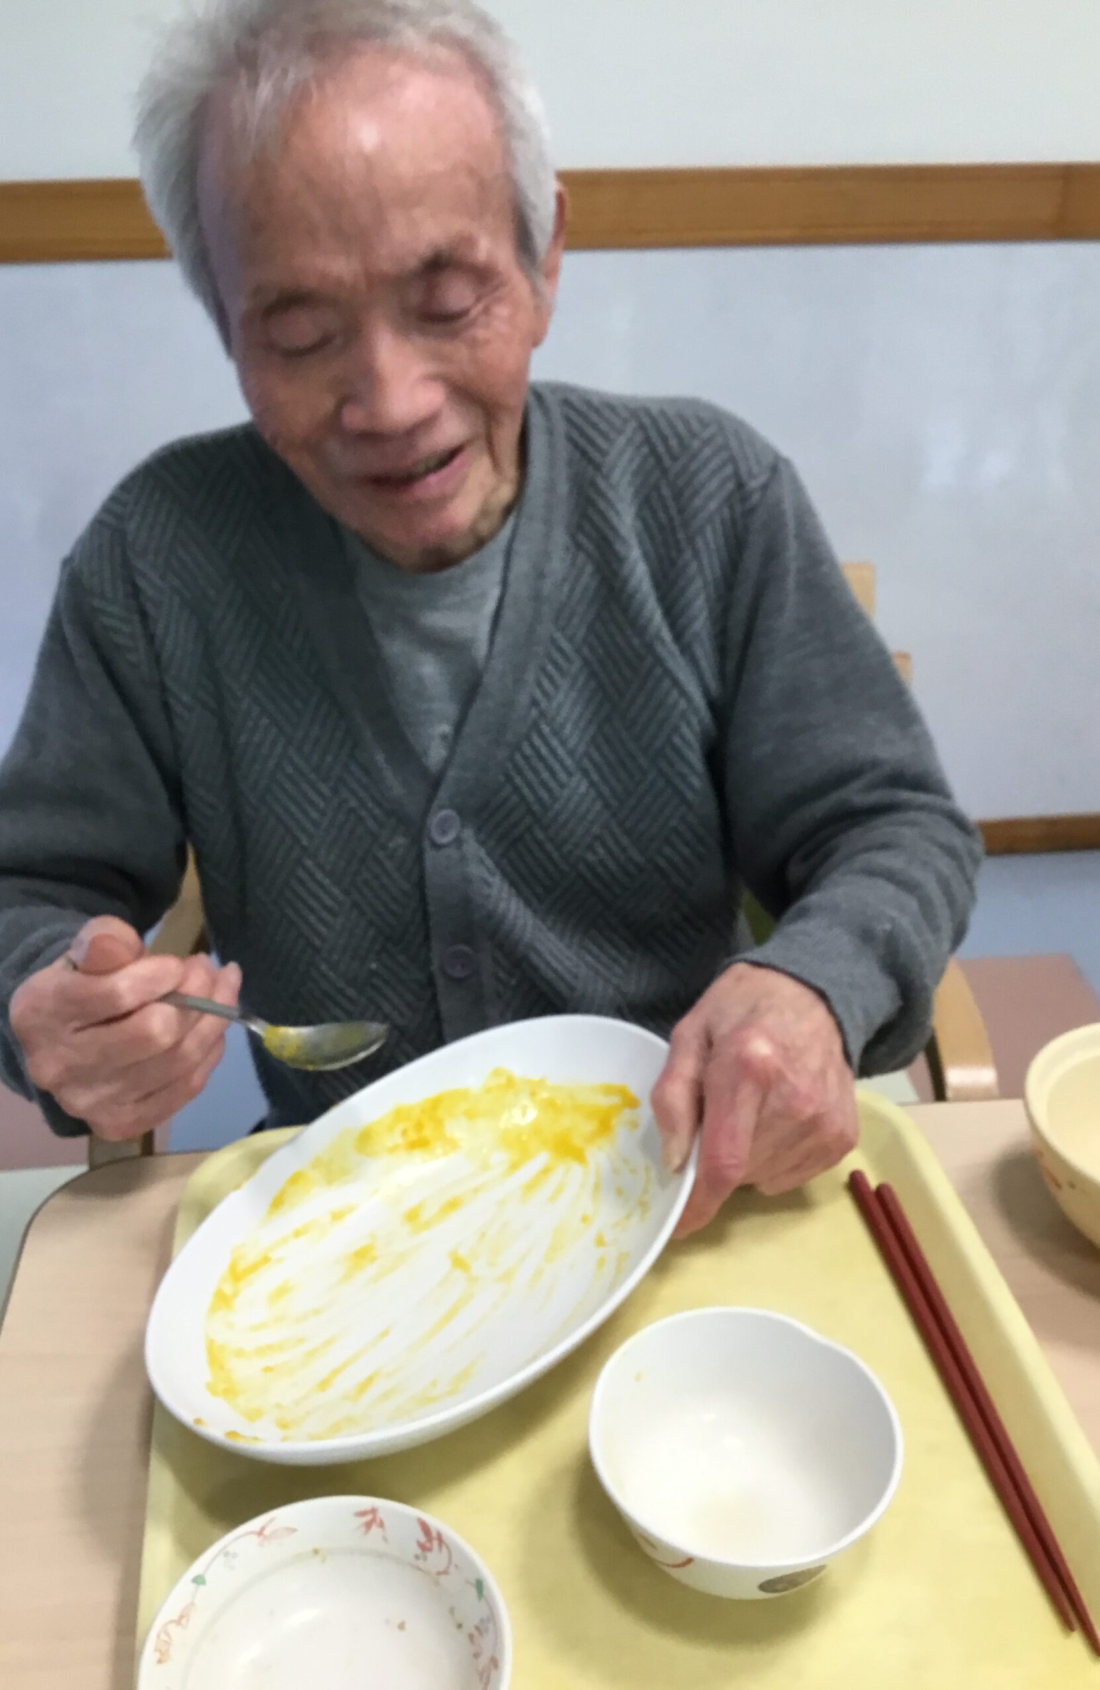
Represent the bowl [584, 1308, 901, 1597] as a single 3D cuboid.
[{"bbox_3d":[0.070,0.234,0.560,0.112,0.055,0.112,0,30,0],"label":"bowl"}]

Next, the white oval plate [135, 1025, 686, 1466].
[{"bbox_3d":[-0.041,0.168,0.637,0.258,0.042,0.188,-32,37,-28],"label":"white oval plate"}]

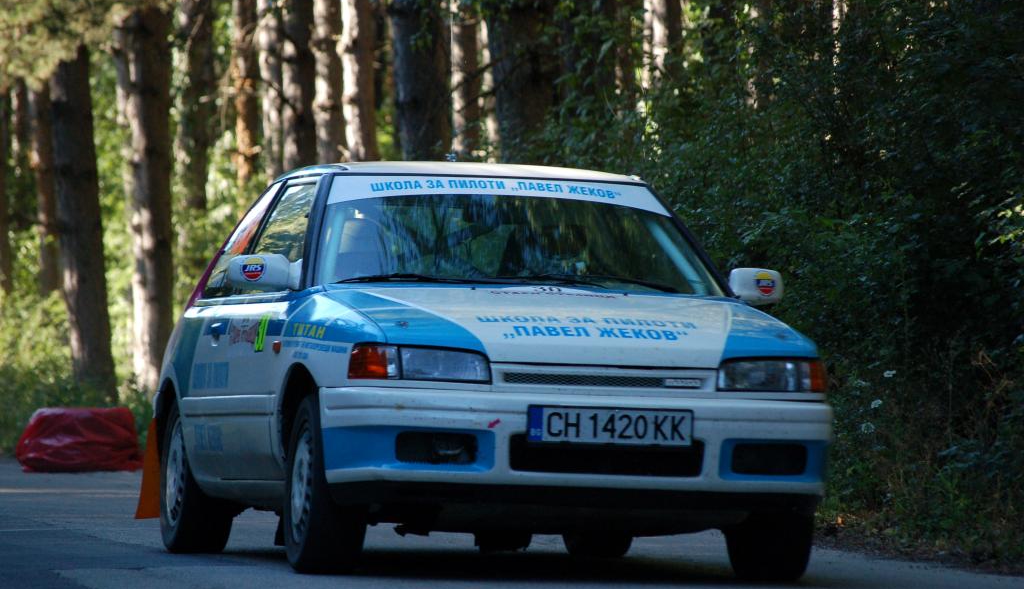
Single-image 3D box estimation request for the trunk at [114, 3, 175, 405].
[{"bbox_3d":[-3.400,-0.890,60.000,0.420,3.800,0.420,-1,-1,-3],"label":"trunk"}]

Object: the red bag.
[{"bbox_3d":[-3.330,1.123,49.200,1.000,0.500,0.550,1,-1,-4],"label":"red bag"}]

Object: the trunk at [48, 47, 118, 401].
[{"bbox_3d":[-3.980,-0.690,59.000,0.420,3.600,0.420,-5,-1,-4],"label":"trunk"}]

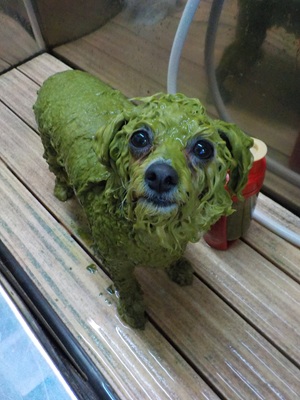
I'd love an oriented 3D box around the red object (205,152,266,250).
[{"bbox_3d":[0.141,-0.005,0.595,0.085,0.226,0.073,-39,59,-19],"label":"red object"}]

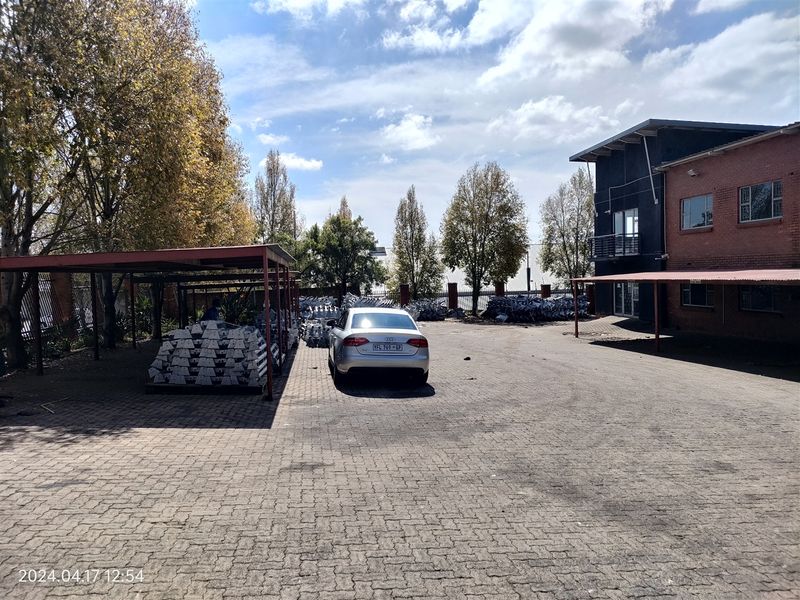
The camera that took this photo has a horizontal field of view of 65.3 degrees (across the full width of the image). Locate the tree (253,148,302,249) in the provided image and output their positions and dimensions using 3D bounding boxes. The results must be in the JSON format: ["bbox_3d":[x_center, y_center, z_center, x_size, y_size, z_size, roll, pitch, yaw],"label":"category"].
[{"bbox_3d":[-6.983,-4.010,35.000,2.700,8.900,2.700,-2,3,-7],"label":"tree"}]

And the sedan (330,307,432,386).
[{"bbox_3d":[-0.505,0.880,13.380,1.840,1.430,4.700,1,1,-7],"label":"sedan"}]

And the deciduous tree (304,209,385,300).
[{"bbox_3d":[-2.606,-1.808,29.300,3.900,5.000,3.900,-2,3,-7],"label":"deciduous tree"}]

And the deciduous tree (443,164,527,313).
[{"bbox_3d":[4.117,-2.972,30.400,4.250,7.400,4.250,-2,3,-7],"label":"deciduous tree"}]

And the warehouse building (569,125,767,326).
[{"bbox_3d":[13.206,-3.302,29.522,7.500,8.300,8.000,-2,3,-7],"label":"warehouse building"}]

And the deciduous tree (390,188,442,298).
[{"bbox_3d":[0.873,-2.750,33.000,2.750,6.500,2.750,-2,3,-7],"label":"deciduous tree"}]

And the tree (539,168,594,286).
[{"bbox_3d":[9.510,-3.317,34.500,3.700,7.900,3.700,-2,3,-7],"label":"tree"}]

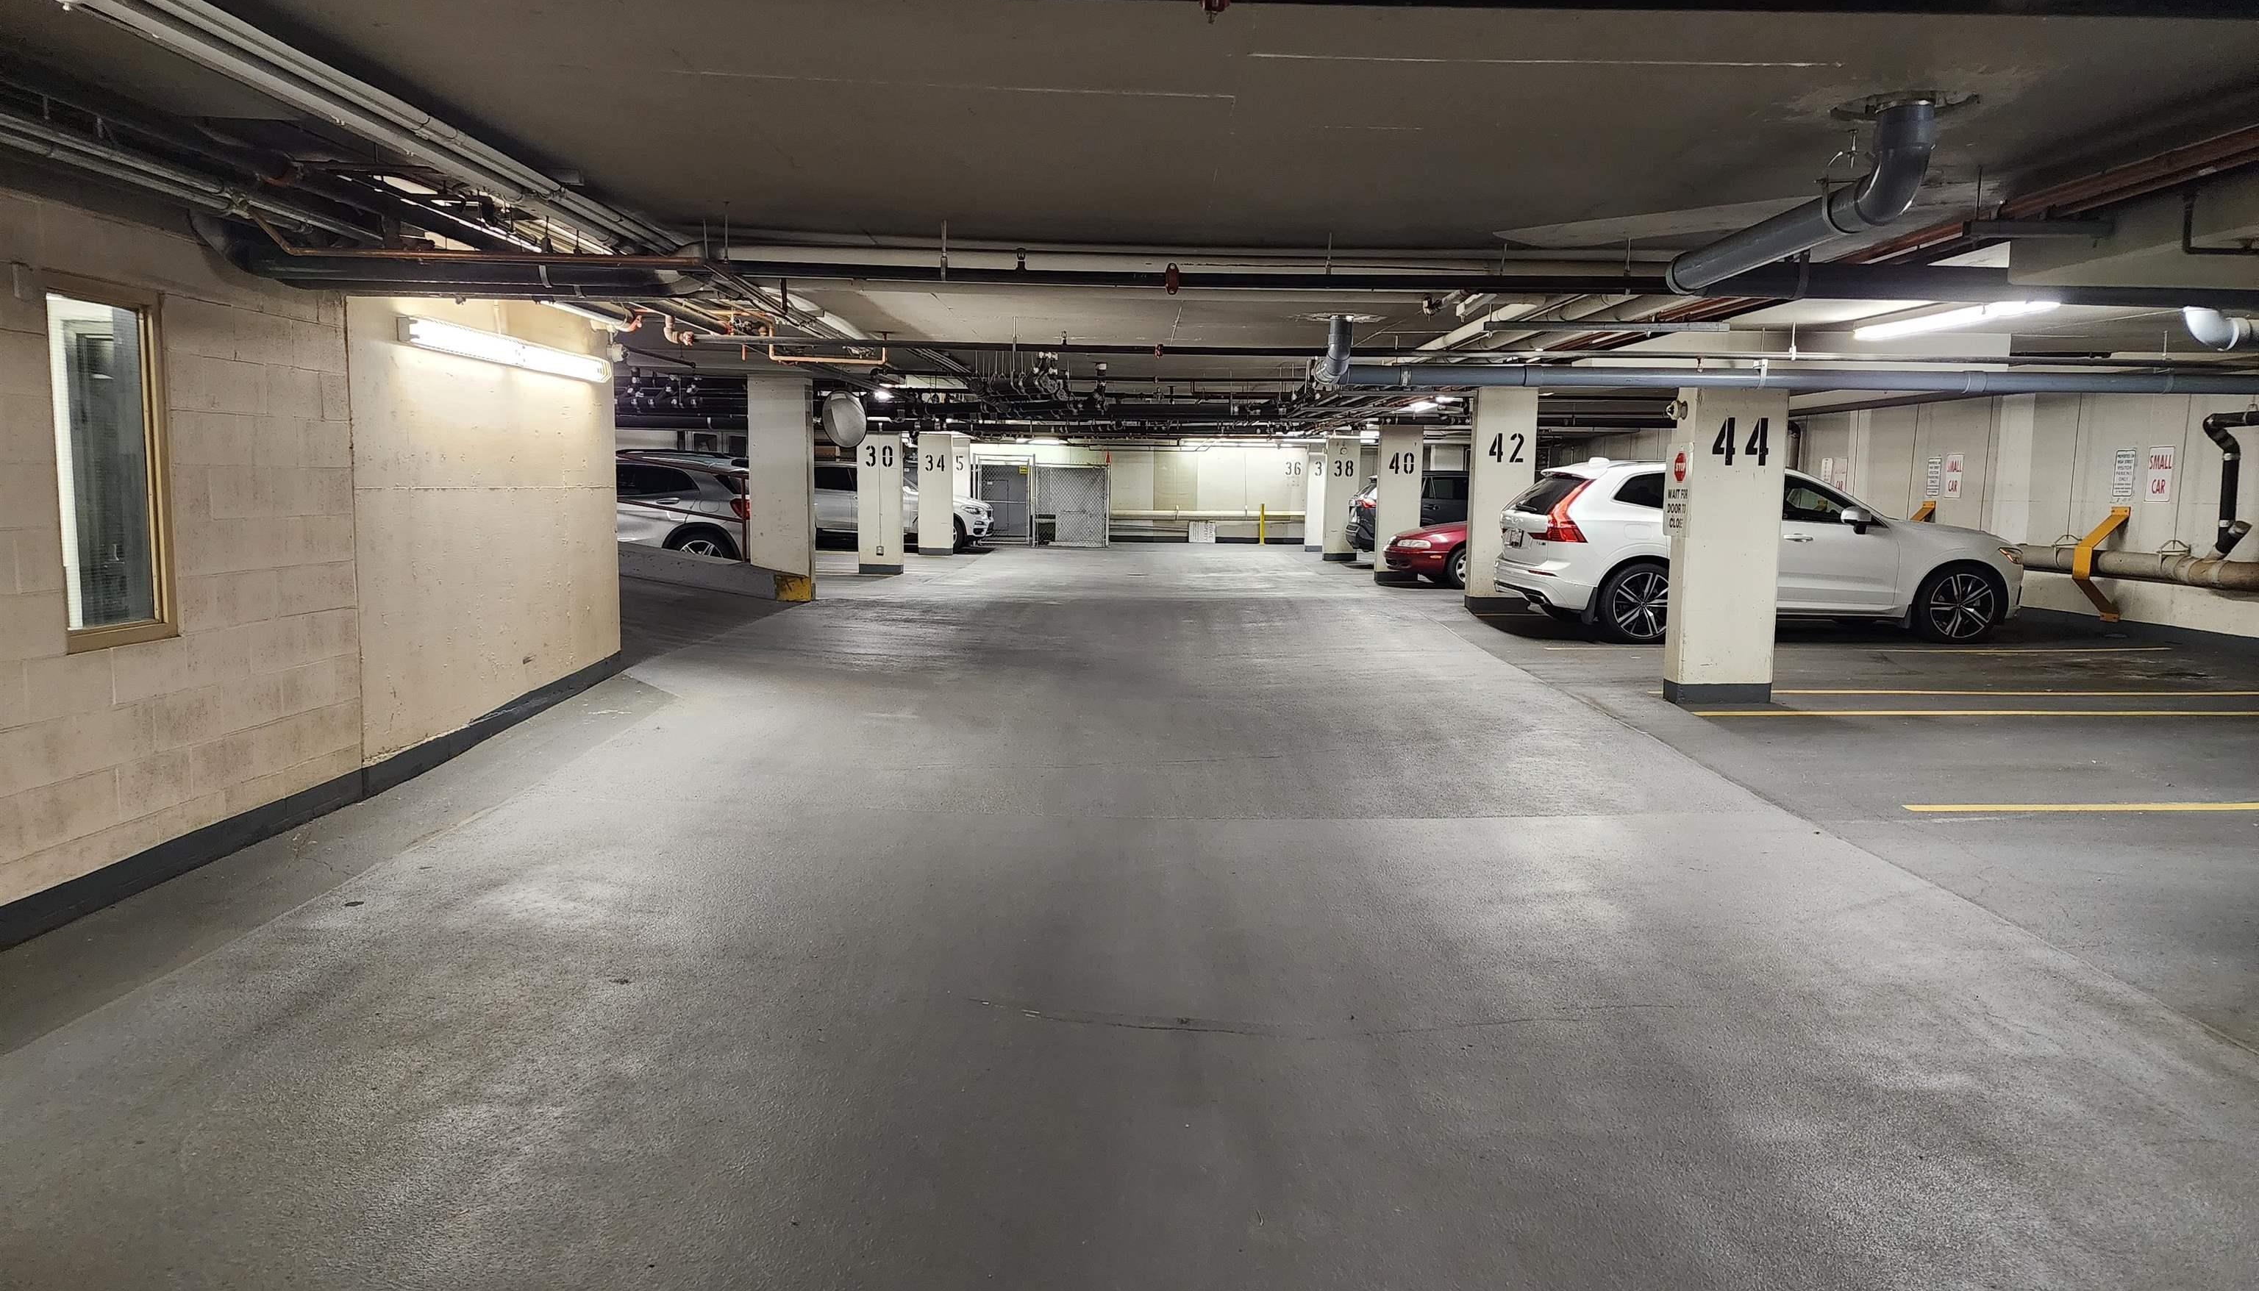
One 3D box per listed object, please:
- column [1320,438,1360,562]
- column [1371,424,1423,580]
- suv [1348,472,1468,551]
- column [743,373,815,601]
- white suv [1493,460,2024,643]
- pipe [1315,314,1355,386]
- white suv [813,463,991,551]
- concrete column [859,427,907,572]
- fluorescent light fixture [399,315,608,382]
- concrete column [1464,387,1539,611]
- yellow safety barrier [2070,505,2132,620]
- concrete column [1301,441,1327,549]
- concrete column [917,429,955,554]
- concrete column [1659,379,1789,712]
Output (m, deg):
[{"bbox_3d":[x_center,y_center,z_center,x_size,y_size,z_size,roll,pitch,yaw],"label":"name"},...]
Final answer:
[{"bbox_3d":[3.828,-2.632,27.187,0.610,2.200,0.310,1,6,0],"label":"column"},{"bbox_3d":[3.948,-2.086,21.872,0.610,2.380,0.300,1,6,0],"label":"column"},{"bbox_3d":[6.212,-2.201,26.283,4.600,1.680,1.880,1,6,0],"label":"suv"},{"bbox_3d":[-3.508,-1.597,15.236,0.610,2.270,0.310,1,6,0],"label":"column"},{"bbox_3d":[5.963,-0.932,14.290,4.690,1.660,1.920,1,6,-2],"label":"white suv"},{"bbox_3d":[1.168,-1.681,8.563,0.230,0.420,0.300,1,6,0],"label":"pipe"},{"bbox_3d":[-4.988,-2.736,29.267,4.680,1.670,1.890,1,6,3],"label":"white suv"},{"bbox_3d":[-3.430,-2.077,20.847,0.610,2.130,0.310,1,6,0],"label":"concrete column"},{"bbox_3d":[-3.245,-1.557,8.043,0.090,0.130,2.520,1,6,0],"label":"fluorescent light fixture"},{"bbox_3d":[3.917,-1.509,15.809,0.610,2.380,0.300,1,6,0],"label":"concrete column"},{"bbox_3d":[9.116,-0.749,14.053,0.310,1.060,0.250,1,6,0],"label":"yellow safety barrier"},{"bbox_3d":[3.998,-3.118,31.376,0.610,2.360,0.300,1,6,0],"label":"concrete column"},{"bbox_3d":[-3.451,-2.716,26.913,0.610,2.196,0.310,1,6,0],"label":"concrete column"},{"bbox_3d":[3.898,-0.714,9.842,0.610,2.168,0.310,1,6,0],"label":"concrete column"}]

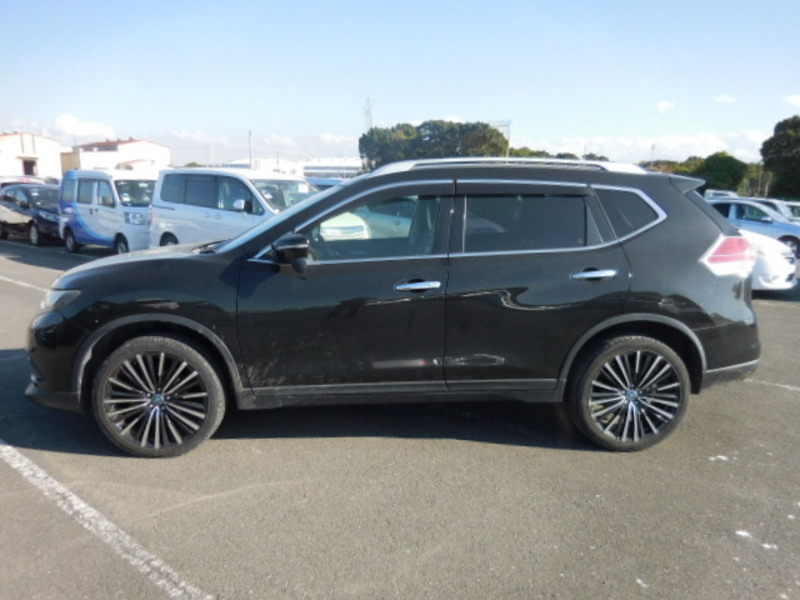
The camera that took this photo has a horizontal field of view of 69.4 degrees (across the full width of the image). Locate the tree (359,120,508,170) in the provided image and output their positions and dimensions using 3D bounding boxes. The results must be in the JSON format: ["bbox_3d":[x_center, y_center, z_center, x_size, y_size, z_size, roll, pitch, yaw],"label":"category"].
[{"bbox_3d":[3.814,-16.309,68.027,17.500,8.820,11.000,2,11,3],"label":"tree"}]

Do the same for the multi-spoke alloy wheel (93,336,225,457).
[{"bbox_3d":[-1.342,0.531,3.293,0.690,0.690,0.235,0,10,-4],"label":"multi-spoke alloy wheel"}]

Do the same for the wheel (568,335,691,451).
[{"bbox_3d":[1.358,0.545,3.484,0.720,0.720,0.235,0,11,-4],"label":"wheel"}]

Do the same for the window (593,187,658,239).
[{"bbox_3d":[1.330,-0.507,3.374,0.370,0.300,0.060,1,-9,-8],"label":"window"}]

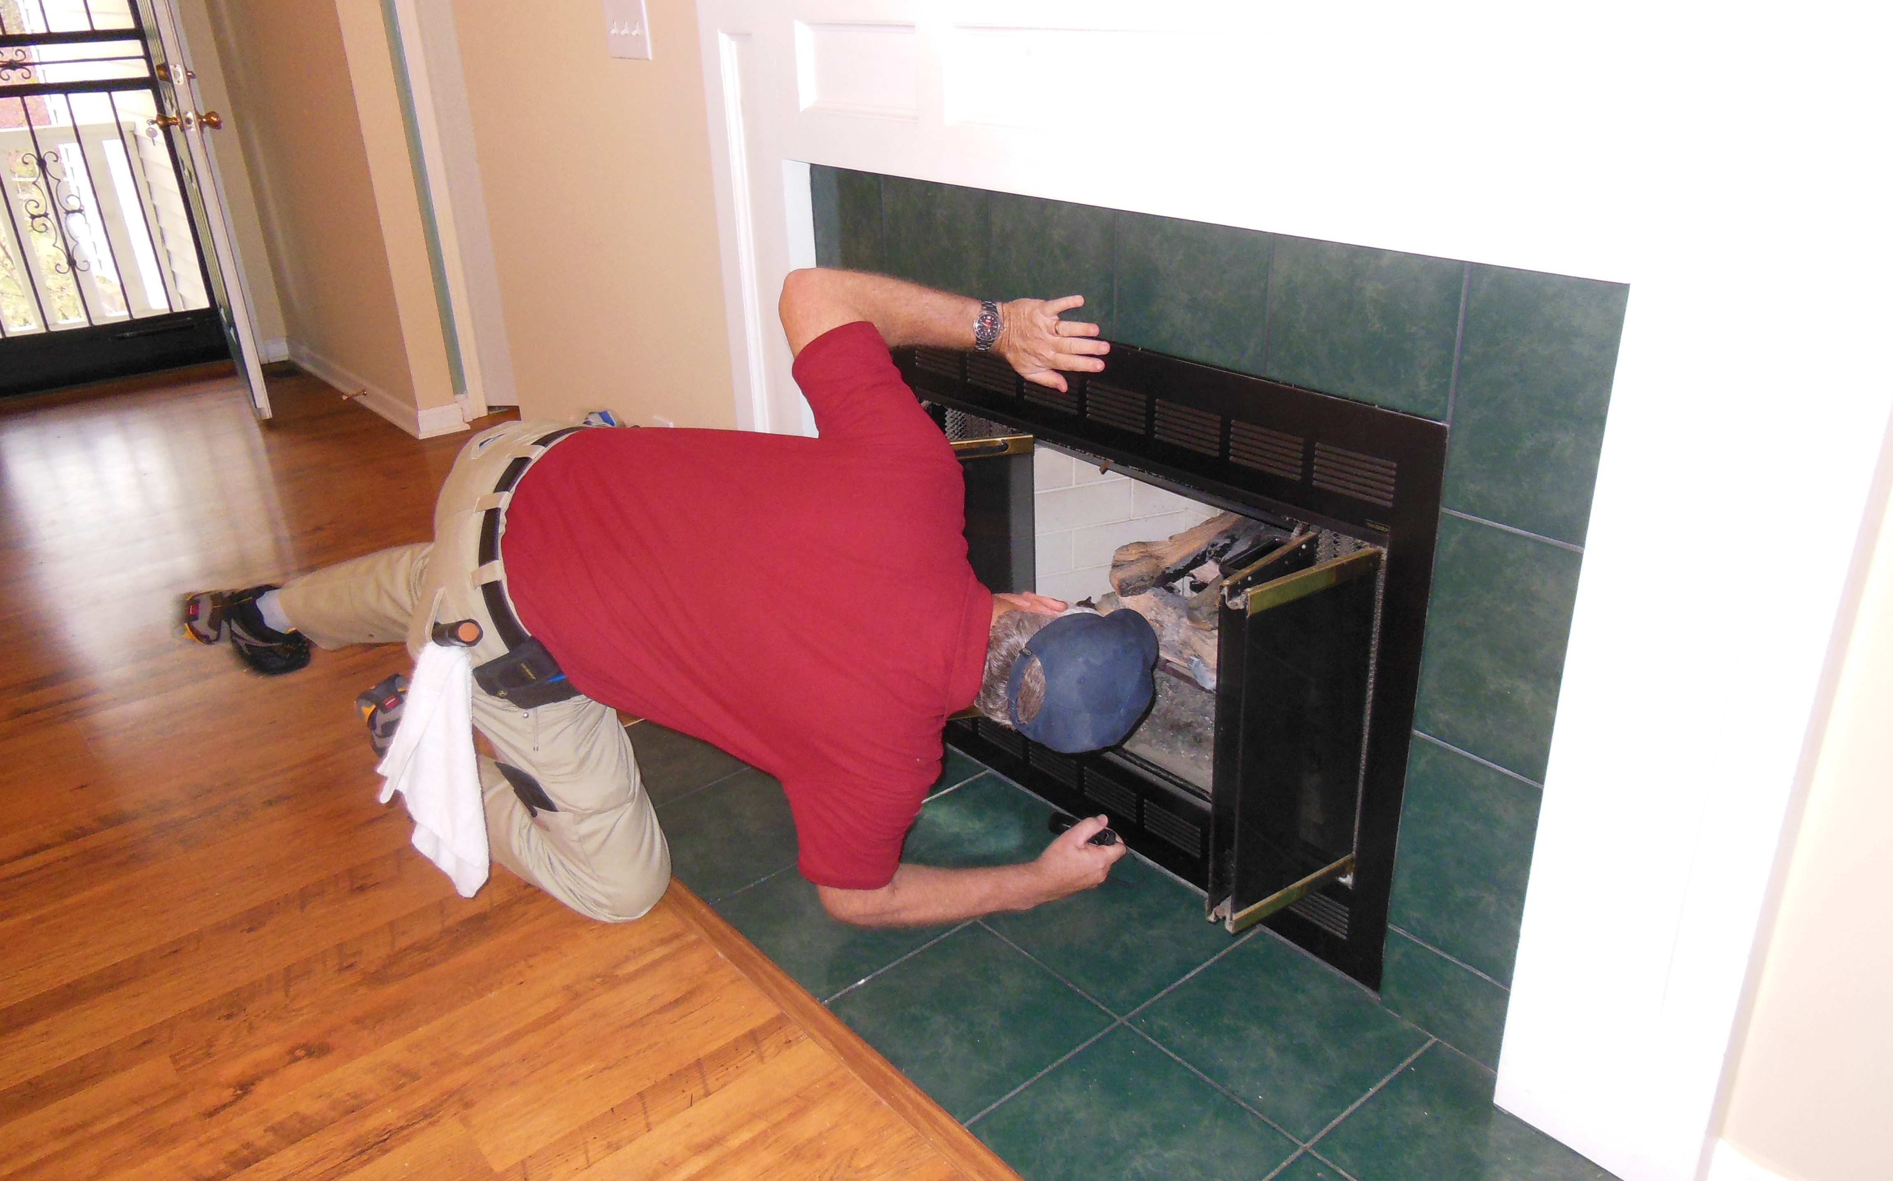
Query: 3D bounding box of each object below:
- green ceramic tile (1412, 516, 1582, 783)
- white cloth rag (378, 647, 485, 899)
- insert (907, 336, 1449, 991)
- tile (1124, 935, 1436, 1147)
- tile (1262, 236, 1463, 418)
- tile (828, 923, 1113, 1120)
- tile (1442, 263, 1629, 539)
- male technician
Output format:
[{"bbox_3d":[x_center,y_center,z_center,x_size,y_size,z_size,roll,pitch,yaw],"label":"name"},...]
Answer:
[{"bbox_3d":[0.643,0.066,1.602,0.010,0.296,0.175,-21,30,-34],"label":"green ceramic tile"},{"bbox_3d":[-0.755,0.263,2.015,0.150,0.370,0.070,7,27,19],"label":"white cloth rag"},{"bbox_3d":[0.312,0.013,2.139,0.600,0.841,1.041,-21,31,-35],"label":"insert"},{"bbox_3d":[0.455,0.604,1.874,0.289,0.010,0.300,-21,30,-34],"label":"tile"},{"bbox_3d":[0.486,-0.319,1.604,0.010,0.195,0.258,-21,31,-35],"label":"tile"},{"bbox_3d":[0.037,0.596,1.923,0.285,0.010,0.301,-21,31,-35],"label":"tile"},{"bbox_3d":[0.637,-0.203,1.462,0.010,0.298,0.198,-21,31,-35],"label":"tile"},{"bbox_3d":[-0.676,-0.013,2.162,2.000,0.950,0.660,7,27,19],"label":"male technician"}]

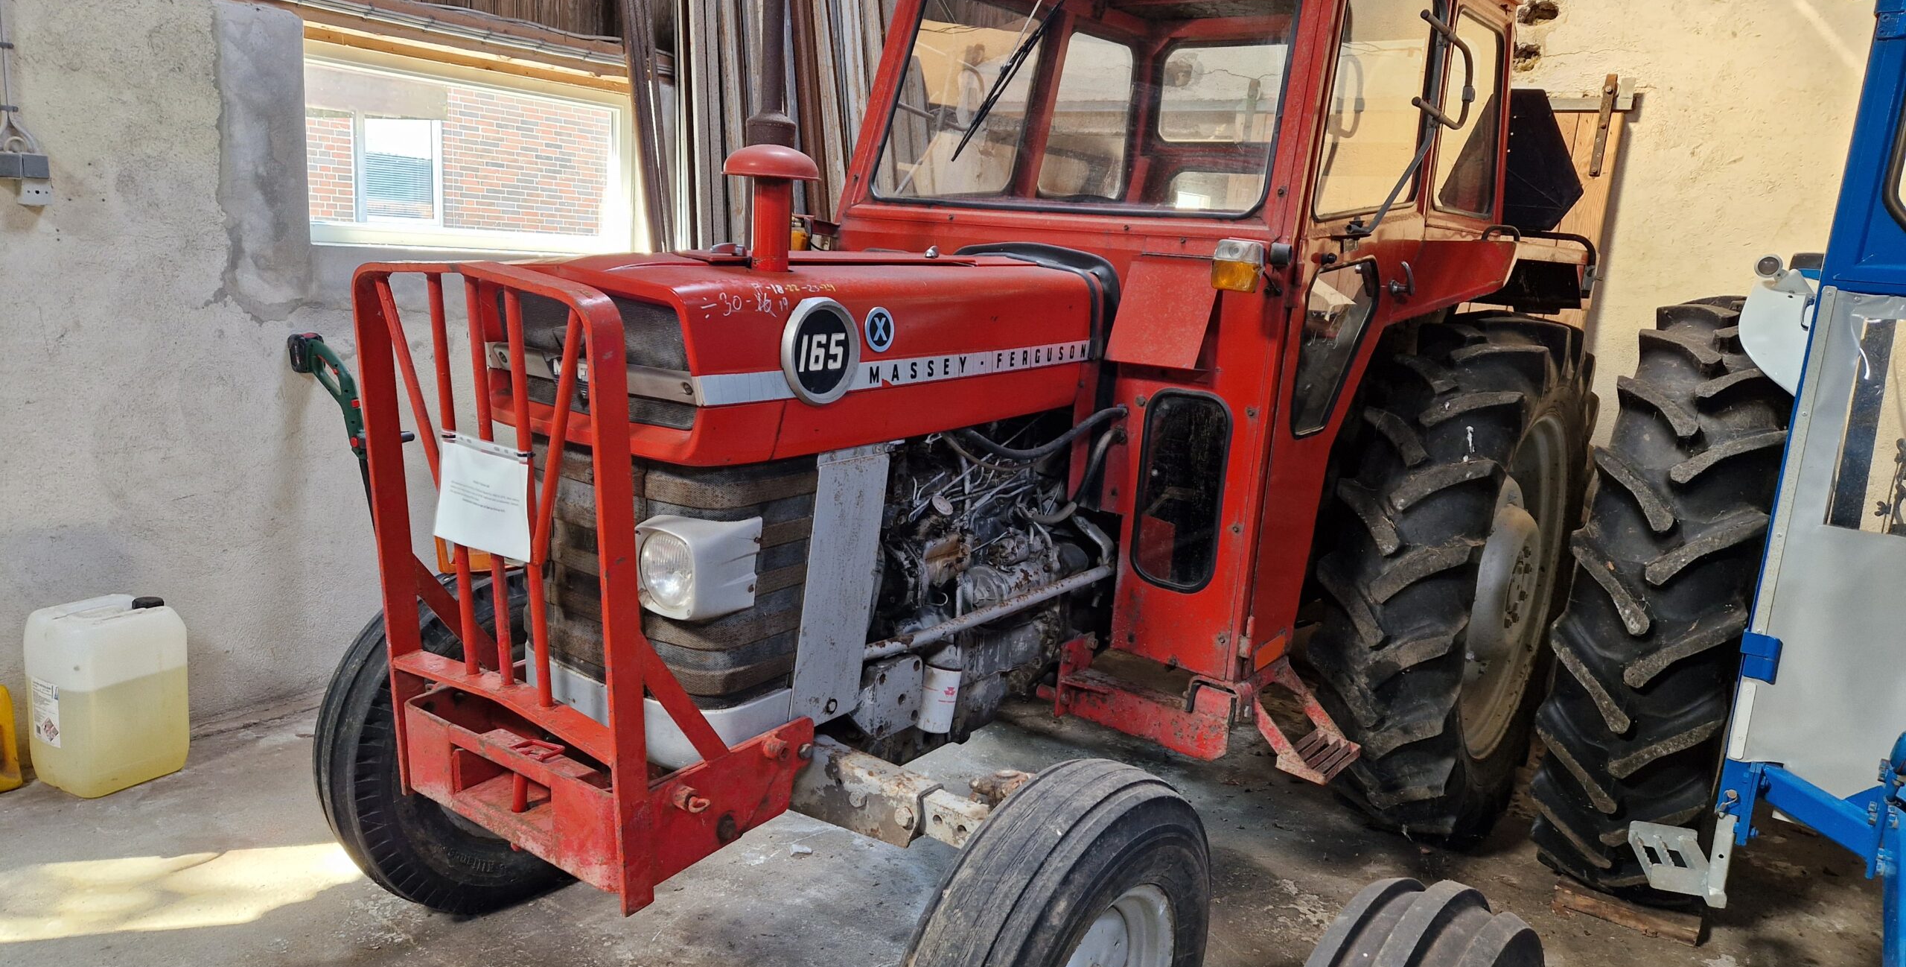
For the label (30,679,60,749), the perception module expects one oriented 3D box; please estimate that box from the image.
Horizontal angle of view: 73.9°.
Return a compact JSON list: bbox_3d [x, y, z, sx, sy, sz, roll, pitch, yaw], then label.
[{"bbox_3d":[-2.341,0.592,3.270,0.120,0.170,0.004,9,12,26],"label":"label"}]

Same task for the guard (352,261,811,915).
[{"bbox_3d":[-0.585,0.100,2.081,0.600,0.935,0.420,12,18,35],"label":"guard"}]

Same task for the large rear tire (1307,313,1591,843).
[{"bbox_3d":[1.451,0.259,3.607,0.350,1.480,1.480,12,14,37],"label":"large rear tire"}]

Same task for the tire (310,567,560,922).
[{"bbox_3d":[-1.026,0.567,2.881,0.210,0.780,0.780,13,14,38],"label":"tire"}]

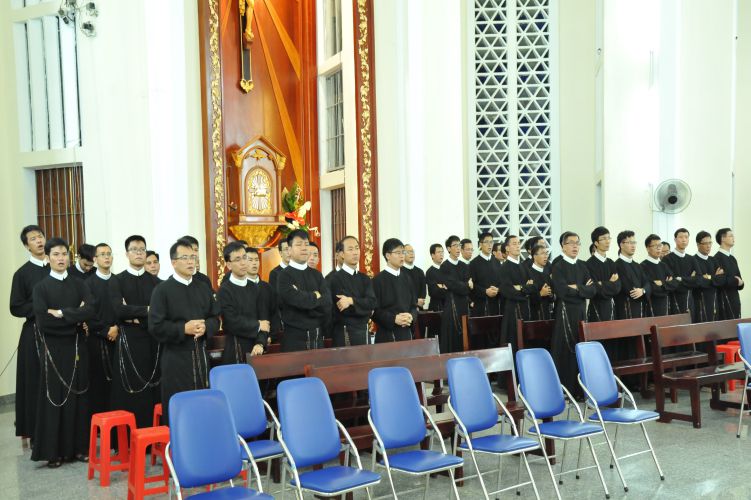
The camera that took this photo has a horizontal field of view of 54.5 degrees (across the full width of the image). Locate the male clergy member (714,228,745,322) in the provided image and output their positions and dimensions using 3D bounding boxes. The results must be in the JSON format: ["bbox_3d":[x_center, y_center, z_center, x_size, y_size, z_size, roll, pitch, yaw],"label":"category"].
[{"bbox_3d":[3.978,0.601,8.200,0.450,1.660,0.350,-1,0,-36],"label":"male clergy member"}]

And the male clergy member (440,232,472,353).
[{"bbox_3d":[0.900,0.675,8.082,0.480,1.660,0.360,-3,3,-40],"label":"male clergy member"}]

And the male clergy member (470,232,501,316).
[{"bbox_3d":[1.280,0.641,8.332,0.480,1.670,0.360,-3,3,-32],"label":"male clergy member"}]

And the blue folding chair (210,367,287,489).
[{"bbox_3d":[-0.791,1.203,4.482,0.450,0.935,0.500,-2,2,-28],"label":"blue folding chair"}]

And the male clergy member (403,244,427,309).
[{"bbox_3d":[0.450,0.706,9.000,0.460,1.590,0.350,-1,0,-27],"label":"male clergy member"}]

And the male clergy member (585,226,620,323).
[{"bbox_3d":[2.304,0.628,7.383,0.480,1.720,0.360,-3,3,-35],"label":"male clergy member"}]

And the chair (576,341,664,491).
[{"bbox_3d":[1.681,1.128,5.098,0.450,0.935,0.500,-3,3,-35],"label":"chair"}]

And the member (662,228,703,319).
[{"bbox_3d":[3.499,0.602,8.282,0.480,1.680,0.360,-2,2,-27],"label":"member"}]

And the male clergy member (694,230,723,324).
[{"bbox_3d":[3.628,0.621,8.000,0.460,1.635,0.350,-1,0,-26],"label":"male clergy member"}]

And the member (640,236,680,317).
[{"bbox_3d":[3.158,0.648,8.131,0.480,1.630,0.360,-2,3,-30],"label":"member"}]

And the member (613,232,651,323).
[{"bbox_3d":[2.664,0.634,7.550,0.460,1.655,0.350,-1,0,-23],"label":"member"}]

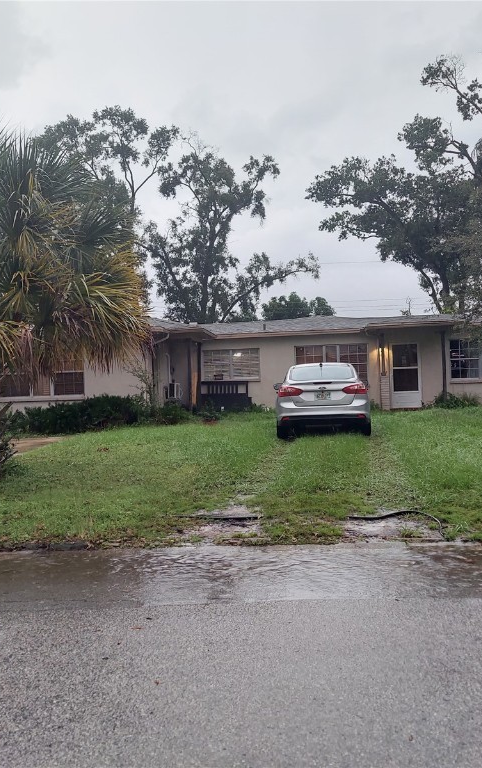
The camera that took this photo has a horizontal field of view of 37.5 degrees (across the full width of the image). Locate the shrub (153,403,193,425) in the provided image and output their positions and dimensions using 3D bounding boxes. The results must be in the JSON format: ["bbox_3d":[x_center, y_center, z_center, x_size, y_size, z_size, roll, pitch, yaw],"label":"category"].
[{"bbox_3d":[-1.870,0.779,19.297,1.050,0.600,0.900,-2,1,6],"label":"shrub"}]

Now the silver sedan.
[{"bbox_3d":[1.686,0.275,14.993,1.830,1.470,4.530,-2,1,6],"label":"silver sedan"}]

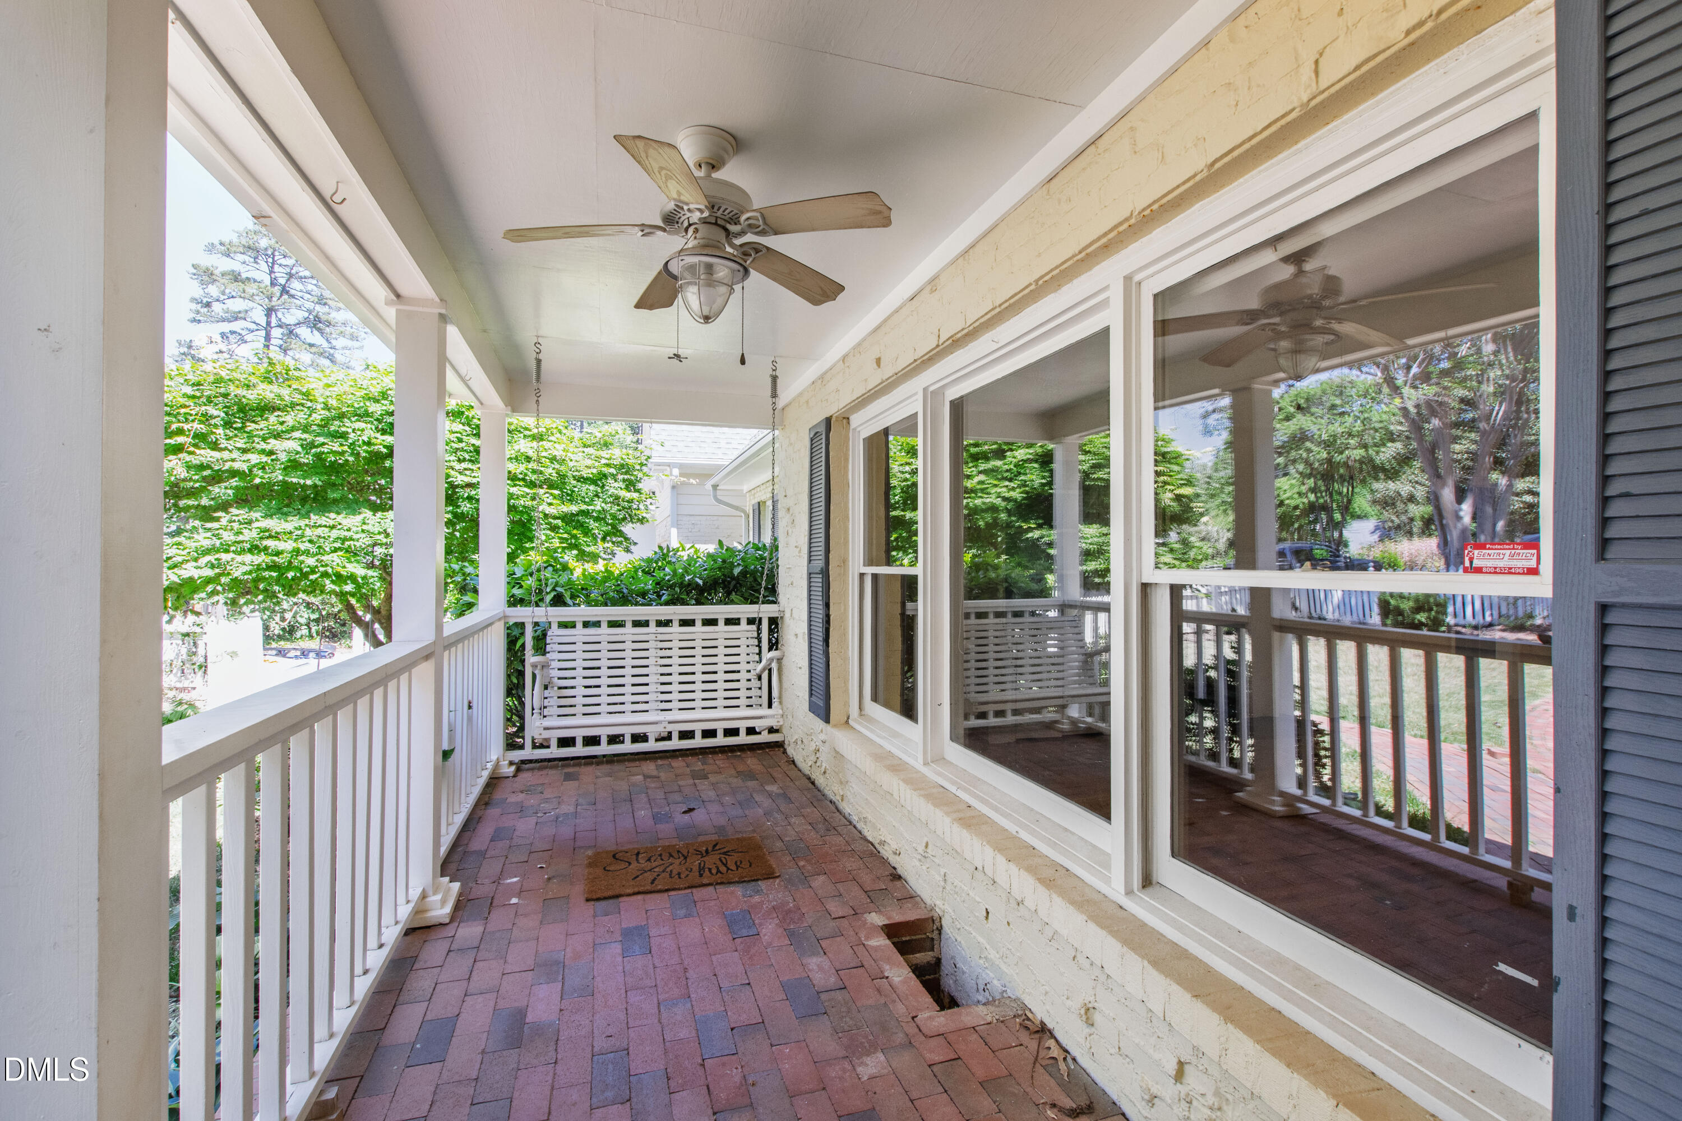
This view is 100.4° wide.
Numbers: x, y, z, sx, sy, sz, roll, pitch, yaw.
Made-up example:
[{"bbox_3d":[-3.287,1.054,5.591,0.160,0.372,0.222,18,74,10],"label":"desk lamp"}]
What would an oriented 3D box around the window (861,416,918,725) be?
[{"bbox_3d":[0.274,0.057,3.464,0.100,1.550,0.820,0,0,-19],"label":"window"}]

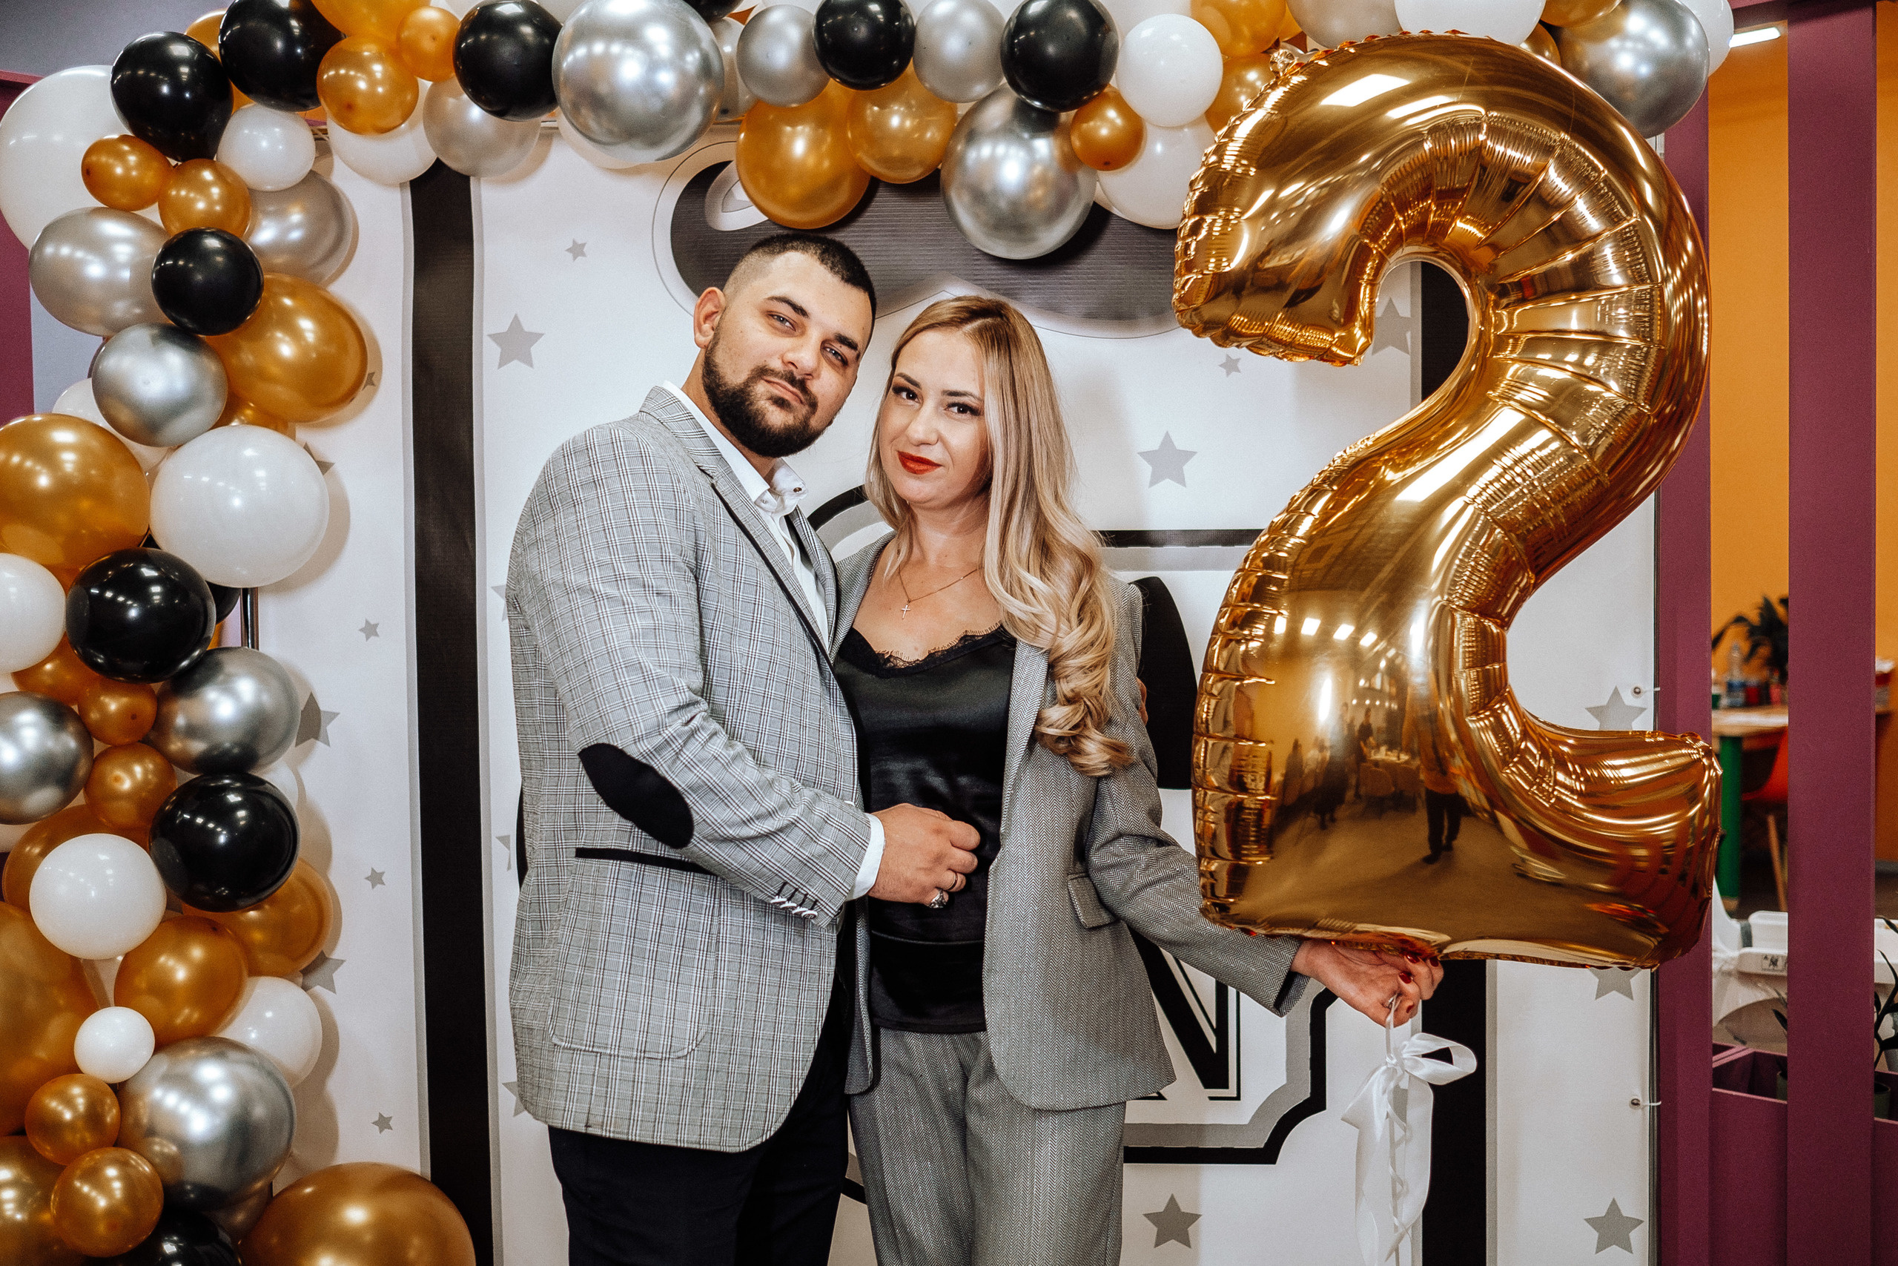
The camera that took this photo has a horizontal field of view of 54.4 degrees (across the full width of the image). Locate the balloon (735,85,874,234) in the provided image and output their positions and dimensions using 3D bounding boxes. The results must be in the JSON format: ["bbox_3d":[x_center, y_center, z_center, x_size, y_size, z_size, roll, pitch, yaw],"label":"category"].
[{"bbox_3d":[-0.186,-0.613,2.380,0.174,0.186,0.178,0,2,0],"label":"balloon"}]

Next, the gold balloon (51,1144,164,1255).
[{"bbox_3d":[-0.977,0.660,2.140,0.122,0.123,0.129,-2,2,-25],"label":"gold balloon"}]

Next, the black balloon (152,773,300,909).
[{"bbox_3d":[-0.914,0.264,2.330,0.176,0.178,0.187,-1,2,-22],"label":"black balloon"}]

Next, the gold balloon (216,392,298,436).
[{"bbox_3d":[-0.973,-0.284,2.520,0.129,0.134,0.136,0,1,0],"label":"gold balloon"}]

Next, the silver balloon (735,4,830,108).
[{"bbox_3d":[-0.208,-0.724,2.320,0.120,0.128,0.130,0,2,0],"label":"silver balloon"}]

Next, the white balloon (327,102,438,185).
[{"bbox_3d":[-0.736,-0.667,2.420,0.157,0.157,0.157,0,2,0],"label":"white balloon"}]

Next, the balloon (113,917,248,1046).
[{"bbox_3d":[-0.965,0.437,2.320,0.163,0.162,0.168,0,2,0],"label":"balloon"}]

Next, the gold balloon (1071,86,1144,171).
[{"bbox_3d":[0.198,-0.629,2.300,0.090,0.105,0.097,0,2,0],"label":"gold balloon"}]

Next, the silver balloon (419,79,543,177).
[{"bbox_3d":[-0.614,-0.673,2.420,0.150,0.151,0.159,-1,2,-14],"label":"silver balloon"}]

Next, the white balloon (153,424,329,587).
[{"bbox_3d":[-0.926,-0.164,2.410,0.217,0.212,0.215,0,1,0],"label":"white balloon"}]

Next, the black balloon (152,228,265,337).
[{"bbox_3d":[-0.915,-0.432,2.280,0.134,0.132,0.140,0,2,0],"label":"black balloon"}]

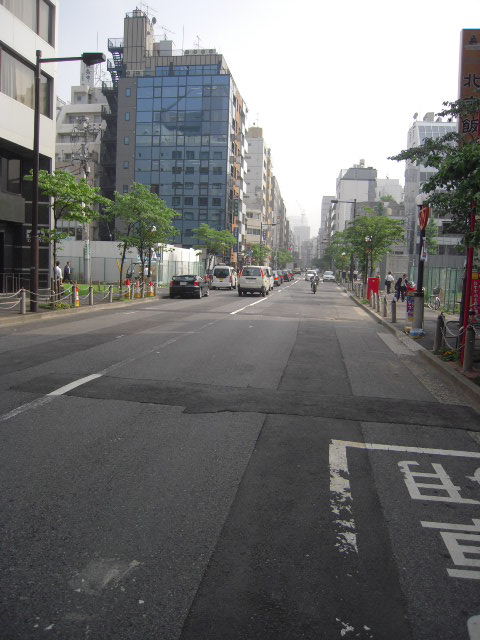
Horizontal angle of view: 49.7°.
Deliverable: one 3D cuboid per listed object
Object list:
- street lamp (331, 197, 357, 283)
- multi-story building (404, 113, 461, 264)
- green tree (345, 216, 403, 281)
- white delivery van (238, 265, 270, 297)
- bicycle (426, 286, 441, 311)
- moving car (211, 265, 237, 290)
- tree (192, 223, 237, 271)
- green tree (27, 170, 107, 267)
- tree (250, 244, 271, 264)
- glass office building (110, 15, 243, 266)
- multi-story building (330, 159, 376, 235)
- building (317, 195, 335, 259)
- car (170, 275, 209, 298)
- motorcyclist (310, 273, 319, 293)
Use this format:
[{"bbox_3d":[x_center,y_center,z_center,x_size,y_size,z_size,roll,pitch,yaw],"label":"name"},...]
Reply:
[{"bbox_3d":[9.856,-6.998,48.240,2.250,8.150,0.380,3,6,9],"label":"street lamp"},{"bbox_3d":[28.878,-15.316,70.927,10.000,21.500,11.000,2,6,5],"label":"multi-story building"},{"bbox_3d":[8.722,-4.042,33.231,3.700,5.200,3.700,3,6,9],"label":"green tree"},{"bbox_3d":[1.154,-2.490,33.369,1.700,1.890,4.400,3,6,9],"label":"white delivery van"},{"bbox_3d":[8.710,-0.967,23.284,0.480,1.040,1.660,2,6,5],"label":"bicycle"},{"bbox_3d":[-1.134,-3.480,42.393,1.580,1.900,3.700,3,6,8],"label":"moving car"},{"bbox_3d":[-2.206,-5.560,43.730,3.800,5.400,3.800,3,6,9],"label":"tree"},{"bbox_3d":[-6.077,-2.792,18.213,2.700,4.800,2.700,3,6,8],"label":"green tree"},{"bbox_3d":[3.409,-8.948,79.735,3.300,5.300,3.300,3,6,9],"label":"tree"},{"bbox_3d":[-7.939,-23.386,76.648,16.000,34.000,15.500,3,6,8],"label":"glass office building"},{"bbox_3d":[33.835,-27.818,149.699,9.400,31.000,21.000,3,6,8],"label":"multi-story building"},{"bbox_3d":[39.603,-34.153,210.161,12.000,32.000,15.000,3,6,6],"label":"building"},{"bbox_3d":[-2.634,-2.011,30.207,1.720,1.320,4.350,3,6,7],"label":"car"},{"bbox_3d":[5.572,-2.739,38.515,0.720,1.600,1.900,3,6,8],"label":"motorcyclist"}]

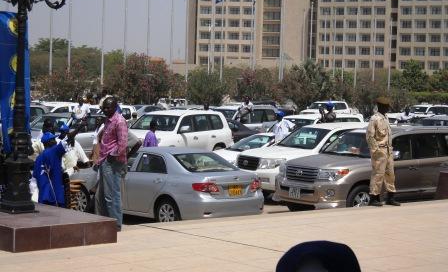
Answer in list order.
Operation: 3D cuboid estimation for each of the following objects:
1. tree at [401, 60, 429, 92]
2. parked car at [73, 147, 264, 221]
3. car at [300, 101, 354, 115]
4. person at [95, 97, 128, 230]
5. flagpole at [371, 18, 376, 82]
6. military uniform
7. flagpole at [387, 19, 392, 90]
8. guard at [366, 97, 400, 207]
[{"bbox_3d":[14.839,-3.615,85.121,2.500,4.580,2.500,1,3,0],"label":"tree"},{"bbox_3d":[-1.338,0.929,21.834,1.760,1.470,4.540,-2,4,-45],"label":"parked car"},{"bbox_3d":[7.063,-1.487,76.536,1.920,1.860,4.850,3,3,31],"label":"car"},{"bbox_3d":[-1.453,0.363,14.087,0.340,1.750,0.480,0,3,-35],"label":"person"},{"bbox_3d":[20.474,-10.289,148.229,0.180,11.500,0.180,1,3,0],"label":"flagpole"},{"bbox_3d":[2.699,0.314,18.438,0.340,1.460,0.520,4,3,41],"label":"military uniform"},{"bbox_3d":[22.097,-10.058,144.629,0.180,11.500,0.180,1,3,0],"label":"flagpole"},{"bbox_3d":[2.710,0.259,18.438,0.360,1.830,0.520,4,3,41],"label":"guard"}]

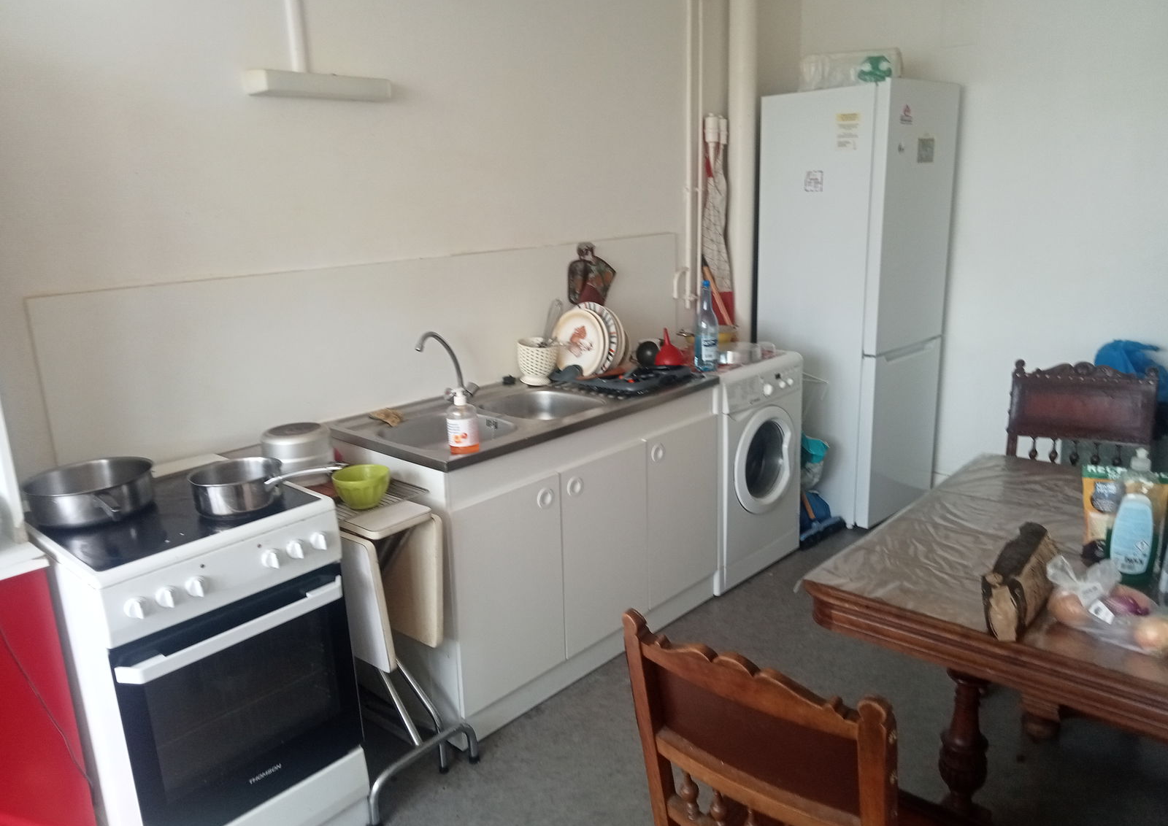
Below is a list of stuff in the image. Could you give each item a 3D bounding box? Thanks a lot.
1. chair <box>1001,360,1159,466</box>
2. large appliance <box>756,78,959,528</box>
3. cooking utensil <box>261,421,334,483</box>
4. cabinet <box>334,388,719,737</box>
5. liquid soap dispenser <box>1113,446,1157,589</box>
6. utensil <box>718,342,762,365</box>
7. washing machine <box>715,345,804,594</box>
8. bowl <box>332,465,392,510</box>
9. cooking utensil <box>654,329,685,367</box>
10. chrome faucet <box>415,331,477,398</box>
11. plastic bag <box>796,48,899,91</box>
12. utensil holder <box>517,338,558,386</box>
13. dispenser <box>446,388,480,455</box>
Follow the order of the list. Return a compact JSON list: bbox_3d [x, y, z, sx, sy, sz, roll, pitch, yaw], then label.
[{"bbox_3d":[1.510,0.343,2.938,0.450,0.910,0.490,6,17,26],"label":"chair"},{"bbox_3d":[1.188,-0.484,4.237,0.610,1.855,0.600,13,21,43],"label":"large appliance"},{"bbox_3d":[-0.788,0.109,2.600,0.200,0.125,0.200,-2,15,0],"label":"cooking utensil"},{"bbox_3d":[-0.145,0.369,3.186,0.585,0.845,1.215,12,21,42],"label":"cabinet"},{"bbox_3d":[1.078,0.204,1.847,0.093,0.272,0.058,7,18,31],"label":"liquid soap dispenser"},{"bbox_3d":[0.592,-0.224,3.583,0.165,0.053,0.165,-2,15,0],"label":"utensil"},{"bbox_3d":[0.486,0.183,3.793,0.550,0.840,0.580,12,21,42],"label":"washing machine"},{"bbox_3d":[-0.553,0.191,2.365,0.142,0.087,0.142,-2,14,0],"label":"bowl"},{"bbox_3d":[0.304,-0.239,3.392,0.110,0.124,0.110,-2,15,1],"label":"cooking utensil"},{"bbox_3d":[-0.435,-0.144,2.991,0.090,0.247,0.270,8,18,32],"label":"chrome faucet"},{"bbox_3d":[1.103,-1.403,3.903,0.380,0.145,0.220,7,17,31],"label":"plastic bag"},{"bbox_3d":[-0.167,-0.178,3.302,0.140,0.136,0.140,-2,15,0],"label":"utensil holder"},{"bbox_3d":[-0.323,0.017,2.536,0.082,0.178,0.080,0,15,7],"label":"dispenser"}]

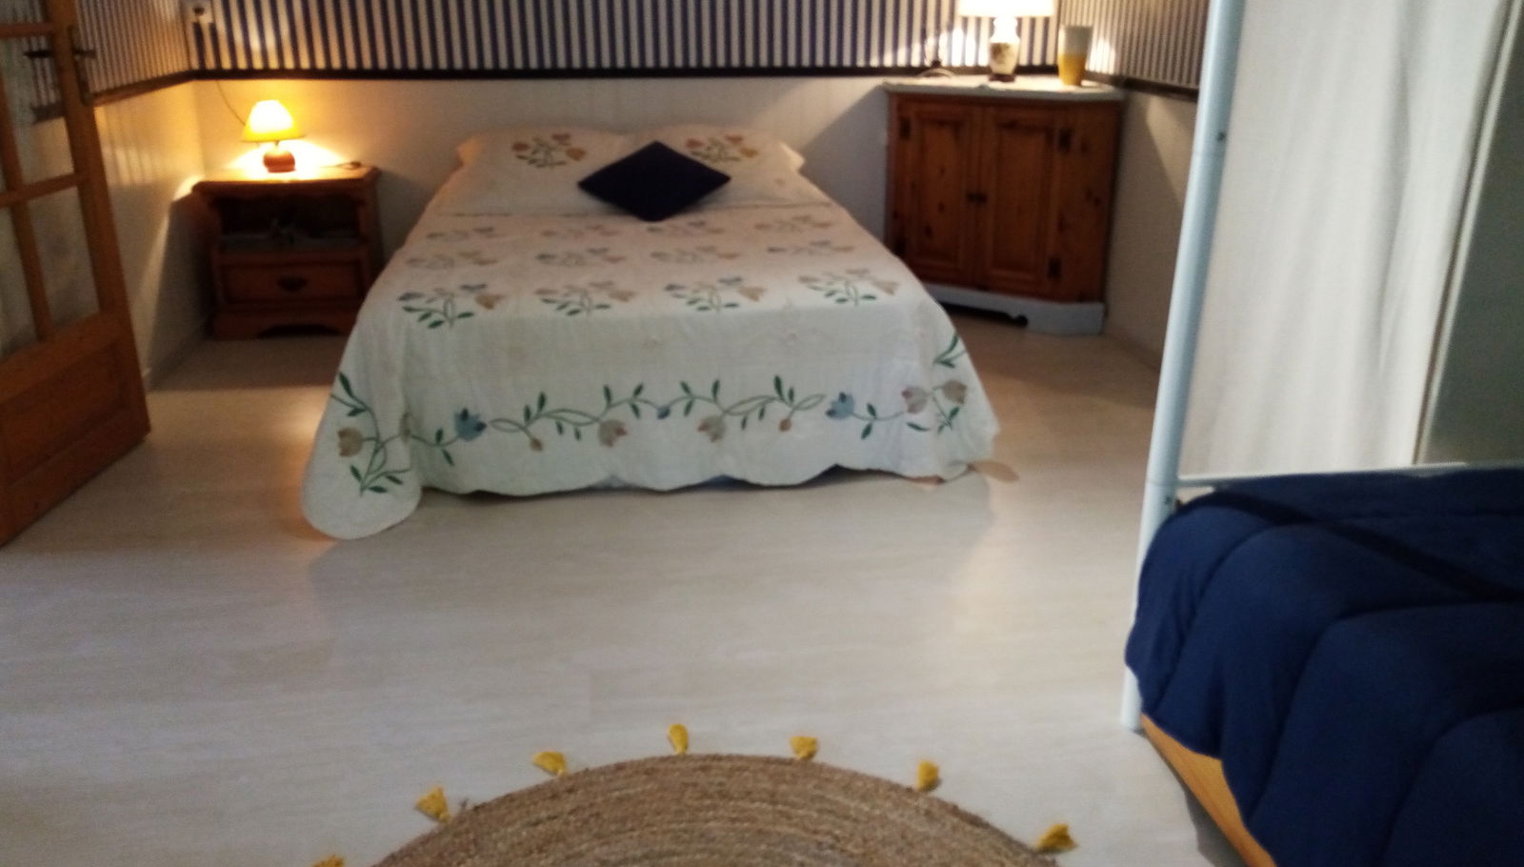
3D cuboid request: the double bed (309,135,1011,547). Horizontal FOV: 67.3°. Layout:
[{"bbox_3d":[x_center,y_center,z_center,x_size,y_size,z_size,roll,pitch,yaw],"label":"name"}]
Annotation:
[{"bbox_3d":[-0.381,-0.514,3.730,1.630,0.690,2.150,-4,21,-10],"label":"double bed"}]

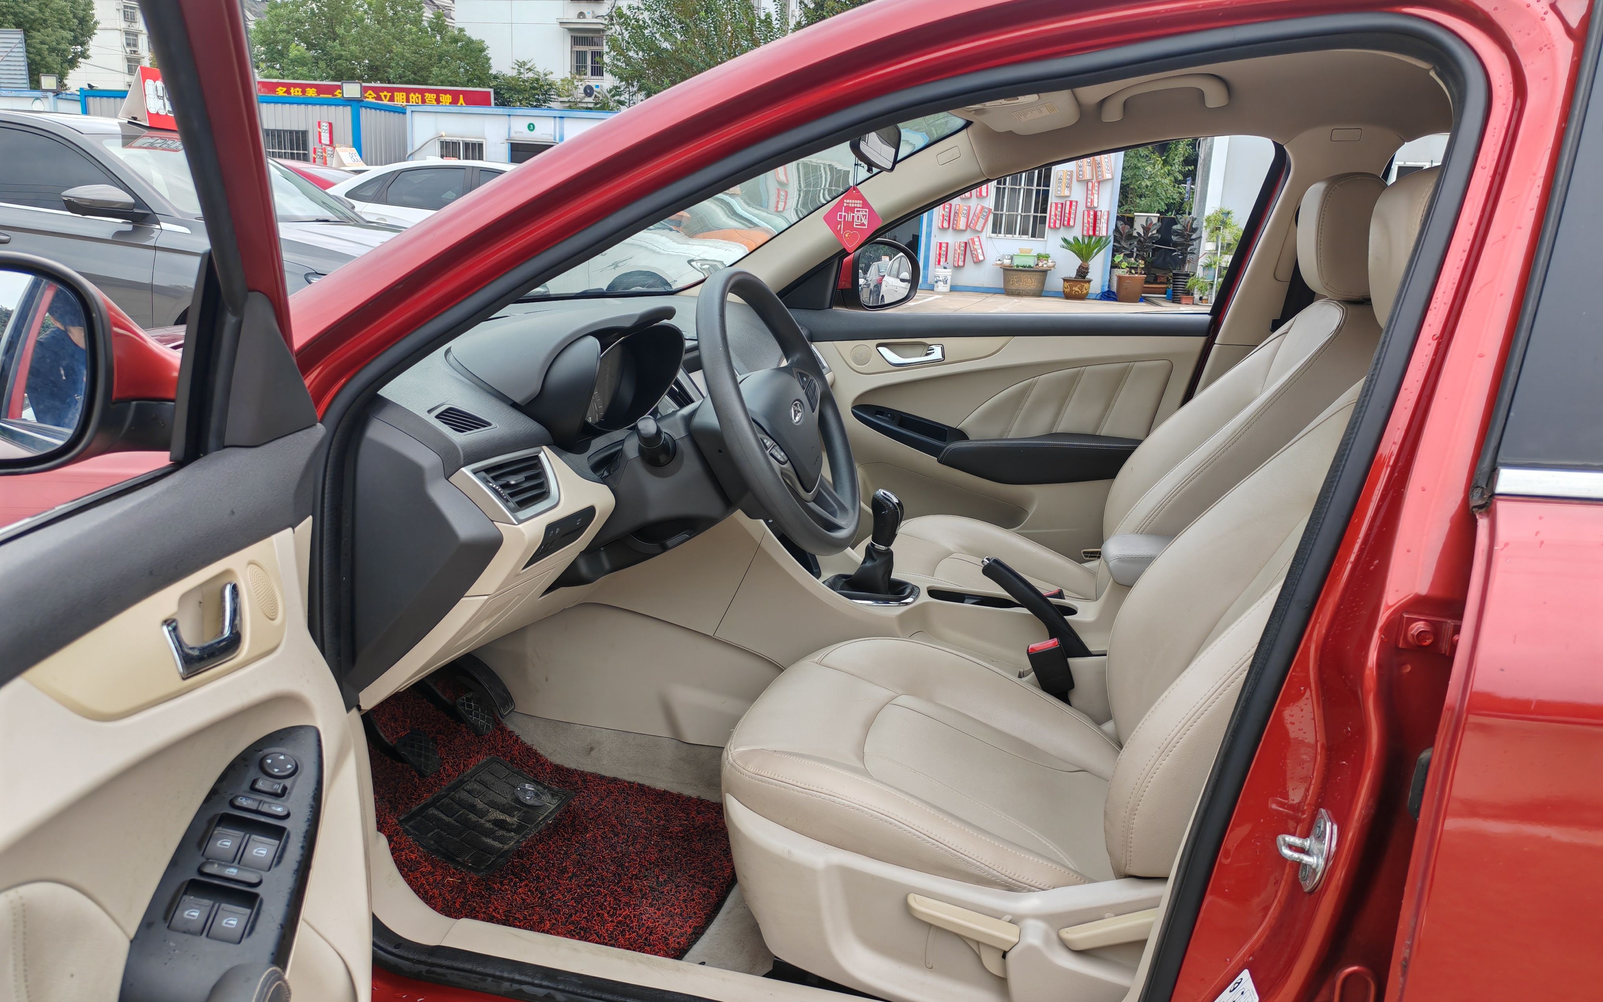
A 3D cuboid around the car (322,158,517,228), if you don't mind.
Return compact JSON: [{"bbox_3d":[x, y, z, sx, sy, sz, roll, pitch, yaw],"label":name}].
[{"bbox_3d":[-2.784,-2.601,12.419,4.600,1.470,1.800,8,15,19],"label":"car"}]

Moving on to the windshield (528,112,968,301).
[{"bbox_3d":[-0.182,-0.443,1.904,0.780,0.140,1.300,-24,5,20],"label":"windshield"}]

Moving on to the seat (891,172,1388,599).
[{"bbox_3d":[0.529,-0.077,2.172,0.860,0.980,0.520,7,14,15],"label":"seat"}]

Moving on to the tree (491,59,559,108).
[{"bbox_3d":[-8.114,-10.559,36.634,2.200,4.570,2.000,3,14,0],"label":"tree"}]

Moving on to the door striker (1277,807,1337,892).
[{"bbox_3d":[0.430,0.297,1.065,0.044,0.072,0.036,4,14,7],"label":"door striker"}]

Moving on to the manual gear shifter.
[{"bbox_3d":[0.114,0.062,1.925,0.095,0.160,0.085,7,14,15],"label":"manual gear shifter"}]

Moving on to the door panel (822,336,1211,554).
[{"bbox_3d":[0.329,-0.070,2.579,0.920,0.560,0.130,7,14,15],"label":"door panel"}]

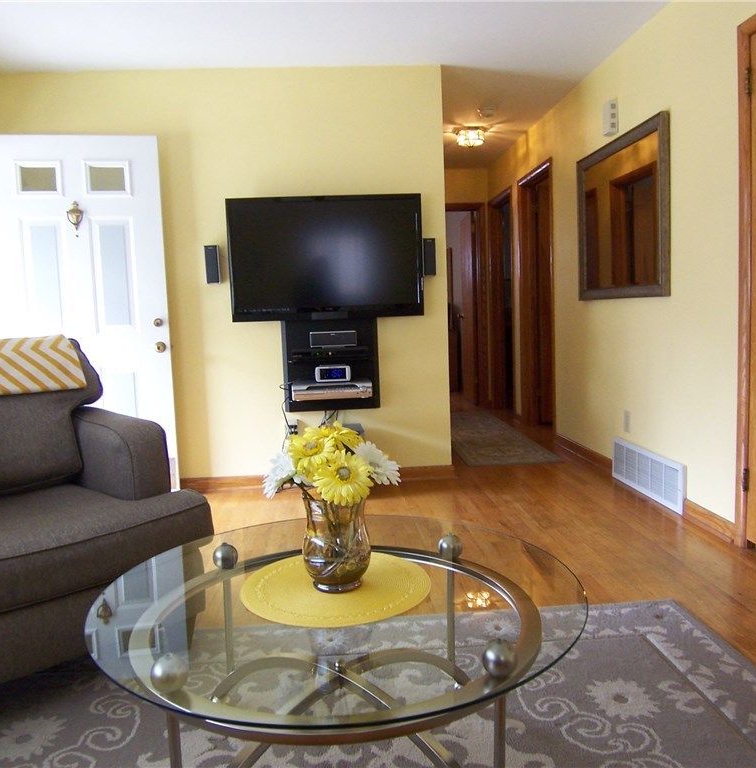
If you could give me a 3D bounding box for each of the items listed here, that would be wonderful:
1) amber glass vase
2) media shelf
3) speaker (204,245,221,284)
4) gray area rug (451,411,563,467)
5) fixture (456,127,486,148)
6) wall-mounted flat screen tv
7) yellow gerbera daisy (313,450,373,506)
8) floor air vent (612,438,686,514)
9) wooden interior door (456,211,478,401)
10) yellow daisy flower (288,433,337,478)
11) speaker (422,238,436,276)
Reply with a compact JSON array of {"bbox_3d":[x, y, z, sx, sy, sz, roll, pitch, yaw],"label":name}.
[{"bbox_3d":[-0.088,0.331,1.435,0.140,0.192,0.140,-3,6,-4],"label":"amber glass vase"},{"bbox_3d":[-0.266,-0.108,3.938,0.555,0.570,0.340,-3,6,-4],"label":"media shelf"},{"bbox_3d":[-0.952,-0.686,3.939,0.080,0.214,0.085,-3,6,-4],"label":"speaker"},{"bbox_3d":[0.843,0.413,5.720,0.625,0.012,2.460,-3,6,-4],"label":"gray area rug"},{"bbox_3d":[0.736,-1.942,5.391,0.250,0.135,0.250,-3,6,-4],"label":"fixture"},{"bbox_3d":[-0.293,-0.724,3.949,1.107,0.691,0.090,-3,6,-4],"label":"wall-mounted flat screen tv"},{"bbox_3d":[-0.070,0.189,1.357,0.116,0.116,0.045,-3,-14,-4],"label":"yellow gerbera daisy"},{"bbox_3d":[1.442,0.470,3.665,0.030,0.243,0.815,-3,6,-4],"label":"floor air vent"},{"bbox_3d":[0.973,-0.785,7.450,0.040,1.990,0.720,-3,6,-9],"label":"wooden interior door"},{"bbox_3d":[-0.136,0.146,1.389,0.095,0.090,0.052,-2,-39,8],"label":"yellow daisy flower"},{"bbox_3d":[0.301,-0.747,4.026,0.080,0.212,0.085,-3,6,-4],"label":"speaker"}]

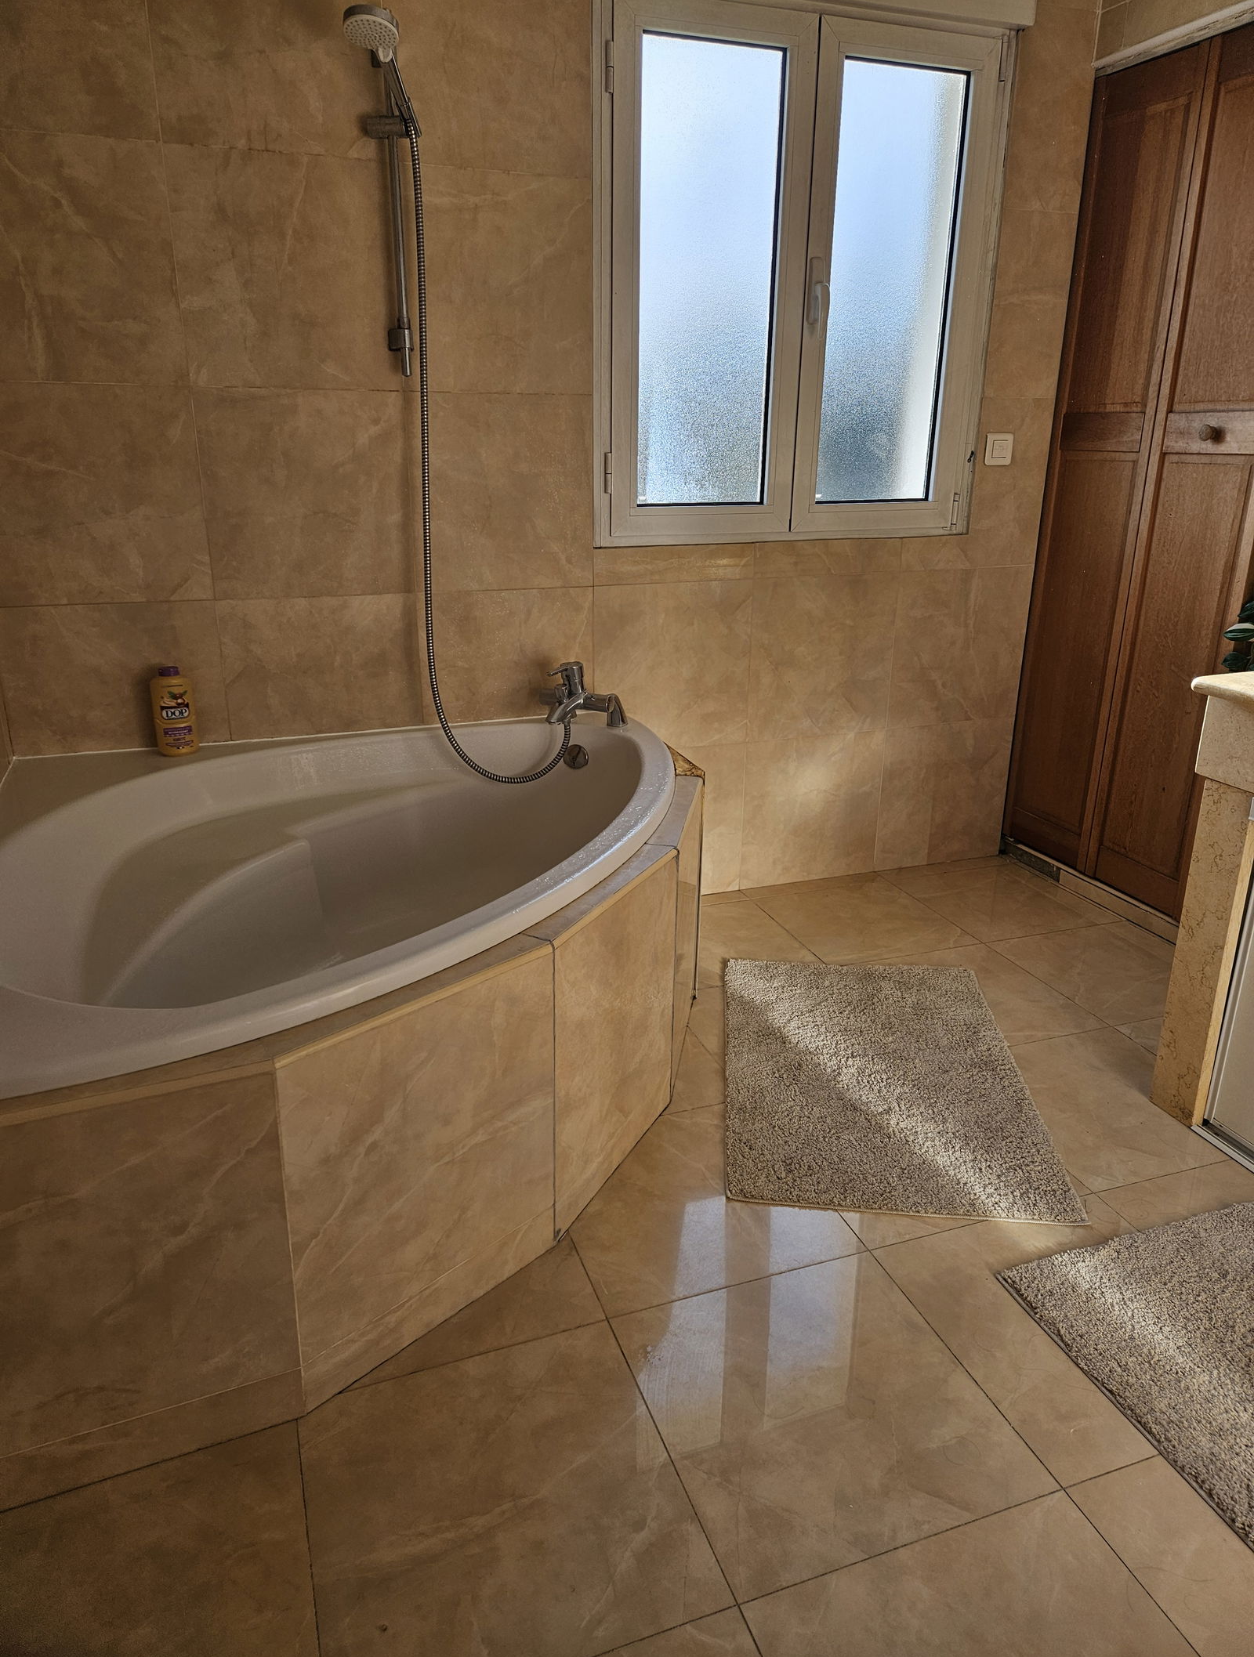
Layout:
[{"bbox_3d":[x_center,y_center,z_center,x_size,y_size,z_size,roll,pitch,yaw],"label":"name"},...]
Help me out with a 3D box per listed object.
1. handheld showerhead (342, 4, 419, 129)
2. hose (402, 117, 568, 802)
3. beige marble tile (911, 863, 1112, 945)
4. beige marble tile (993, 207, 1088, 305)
[{"bbox_3d":[-0.458,-1.464,2.143,0.100,0.240,0.070,2,63,16],"label":"handheld showerhead"},{"bbox_3d":[-0.281,-0.745,2.374,0.319,1.315,0.080,-7,21,-19],"label":"hose"},{"bbox_3d":[1.008,0.197,3.002,0.432,0.012,0.433,-7,21,-19],"label":"beige marble tile"},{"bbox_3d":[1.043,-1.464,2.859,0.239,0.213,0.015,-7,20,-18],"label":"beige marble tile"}]

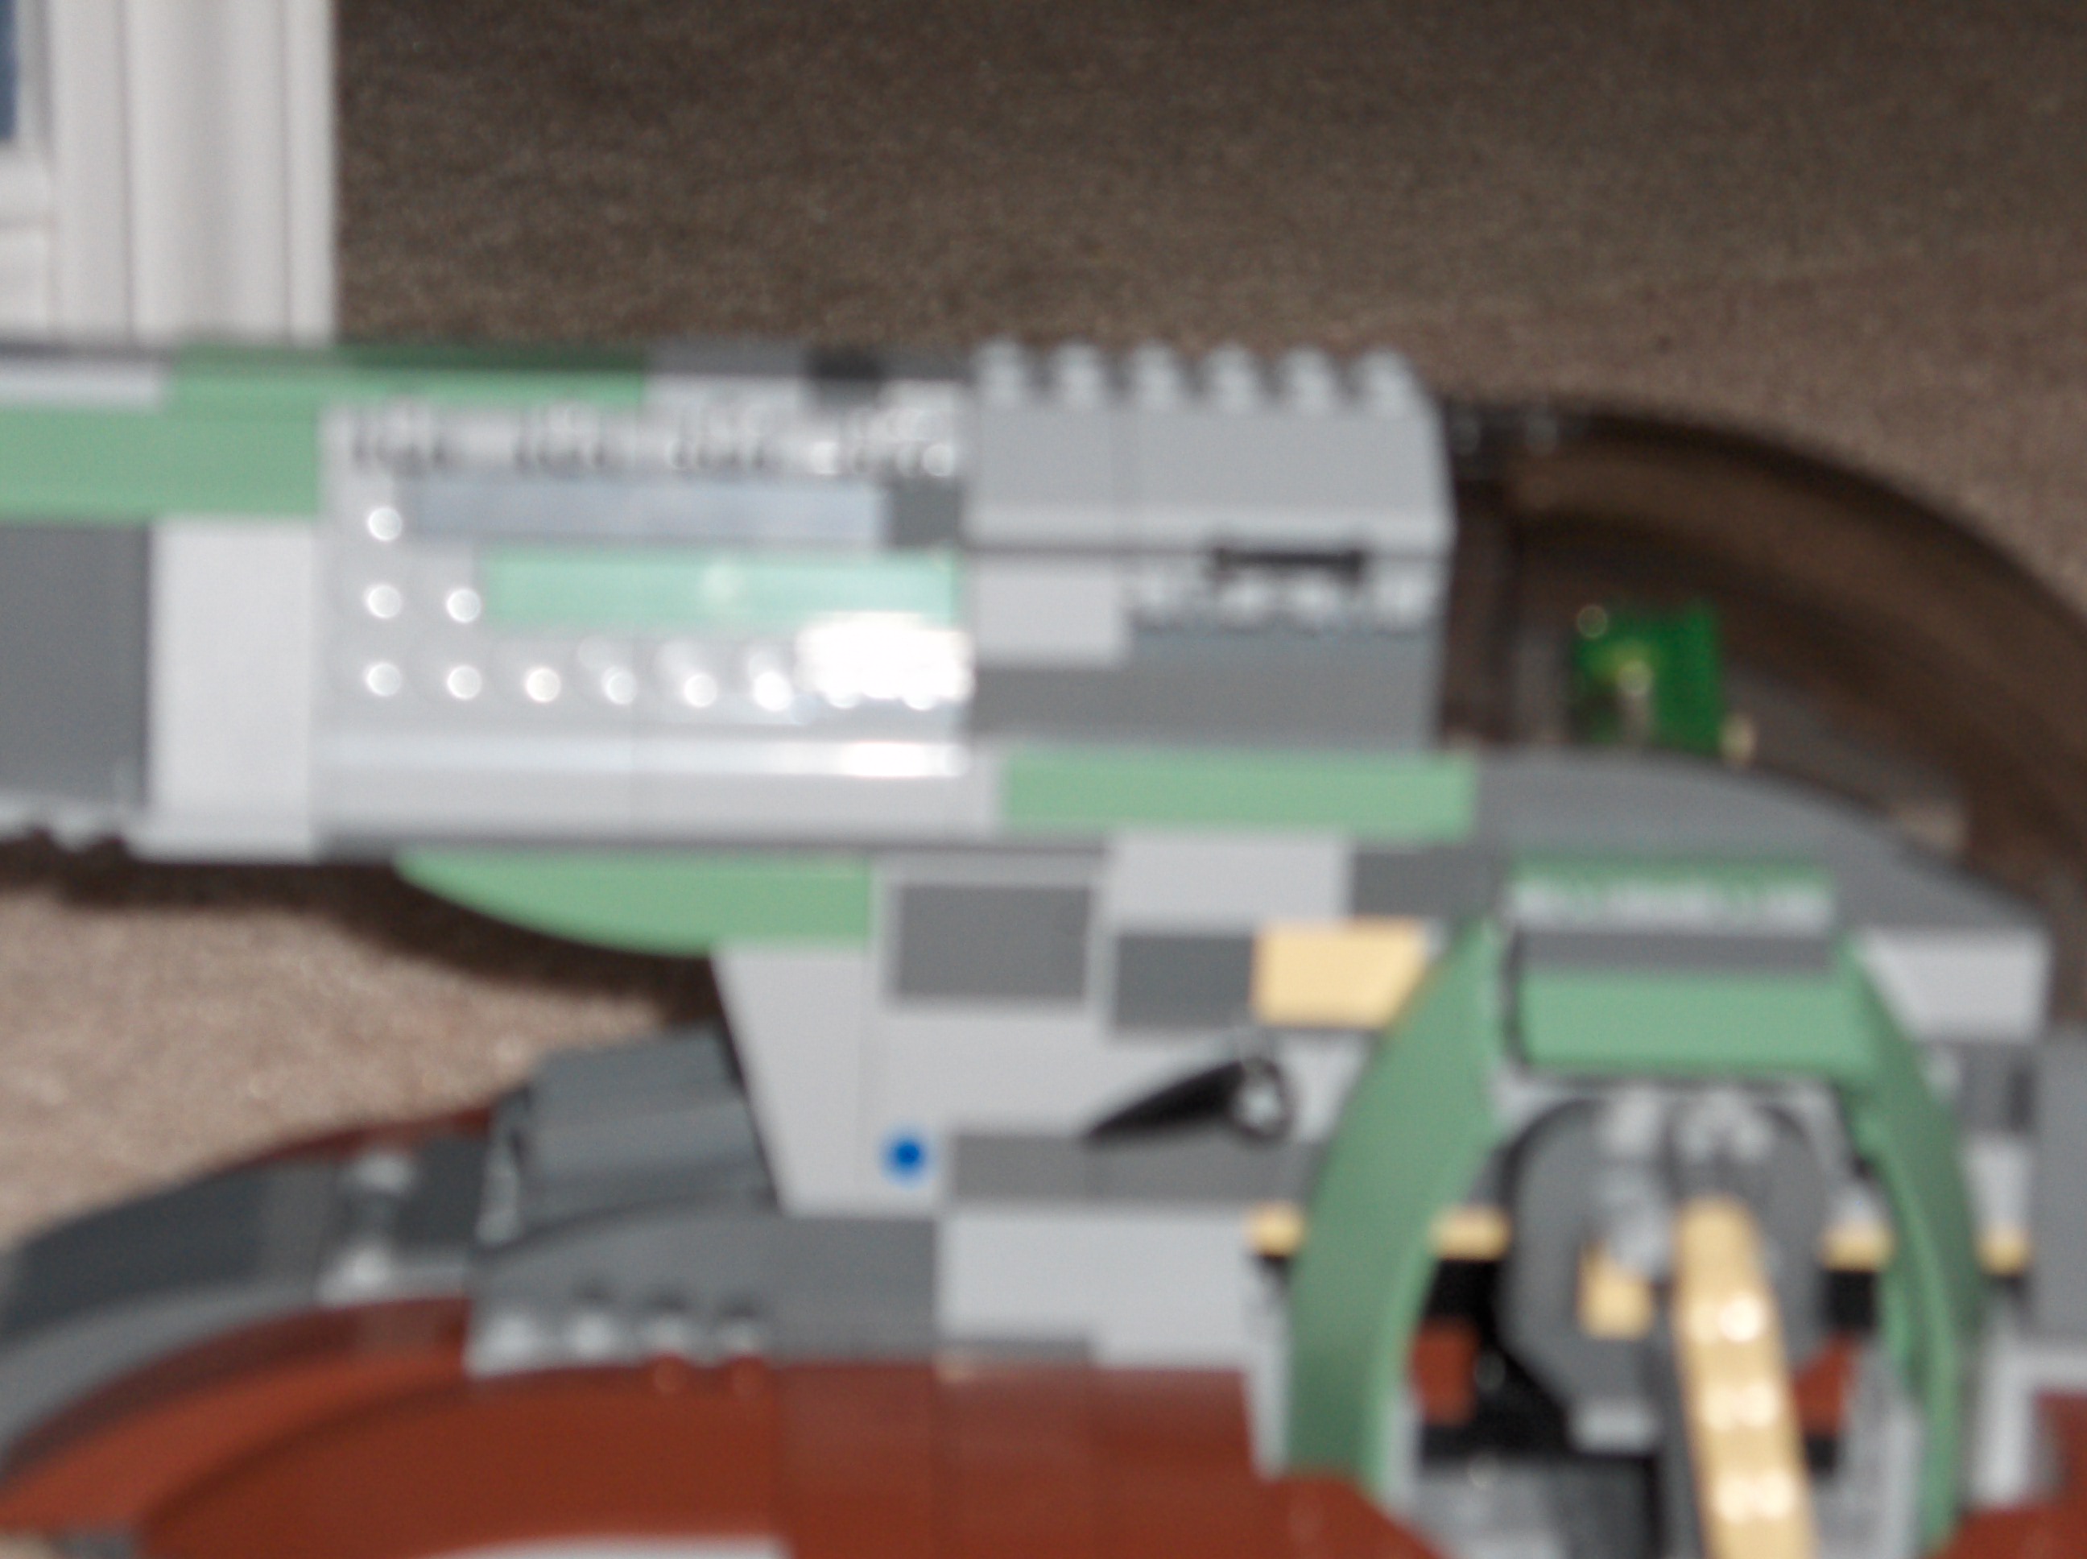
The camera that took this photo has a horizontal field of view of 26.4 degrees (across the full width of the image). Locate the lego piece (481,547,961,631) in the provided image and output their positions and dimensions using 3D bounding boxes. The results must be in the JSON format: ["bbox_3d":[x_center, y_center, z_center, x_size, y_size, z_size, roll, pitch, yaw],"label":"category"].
[{"bbox_3d":[-0.033,-0.018,0.449,0.048,0.008,0.003,1,3,0],"label":"lego piece"}]

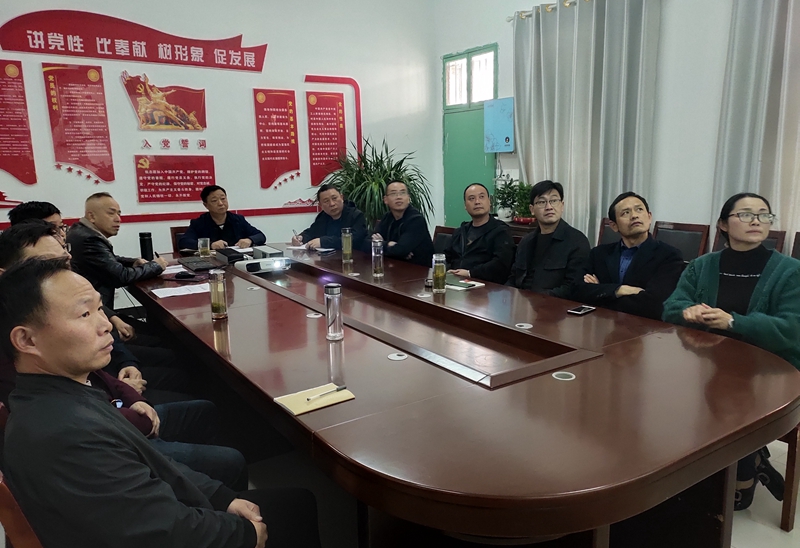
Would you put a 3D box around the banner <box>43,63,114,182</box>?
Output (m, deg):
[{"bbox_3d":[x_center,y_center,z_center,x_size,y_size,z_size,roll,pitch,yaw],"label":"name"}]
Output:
[{"bbox_3d":[-2.750,-1.291,4.566,0.436,0.954,0.020,-9,14,-35],"label":"banner"}]

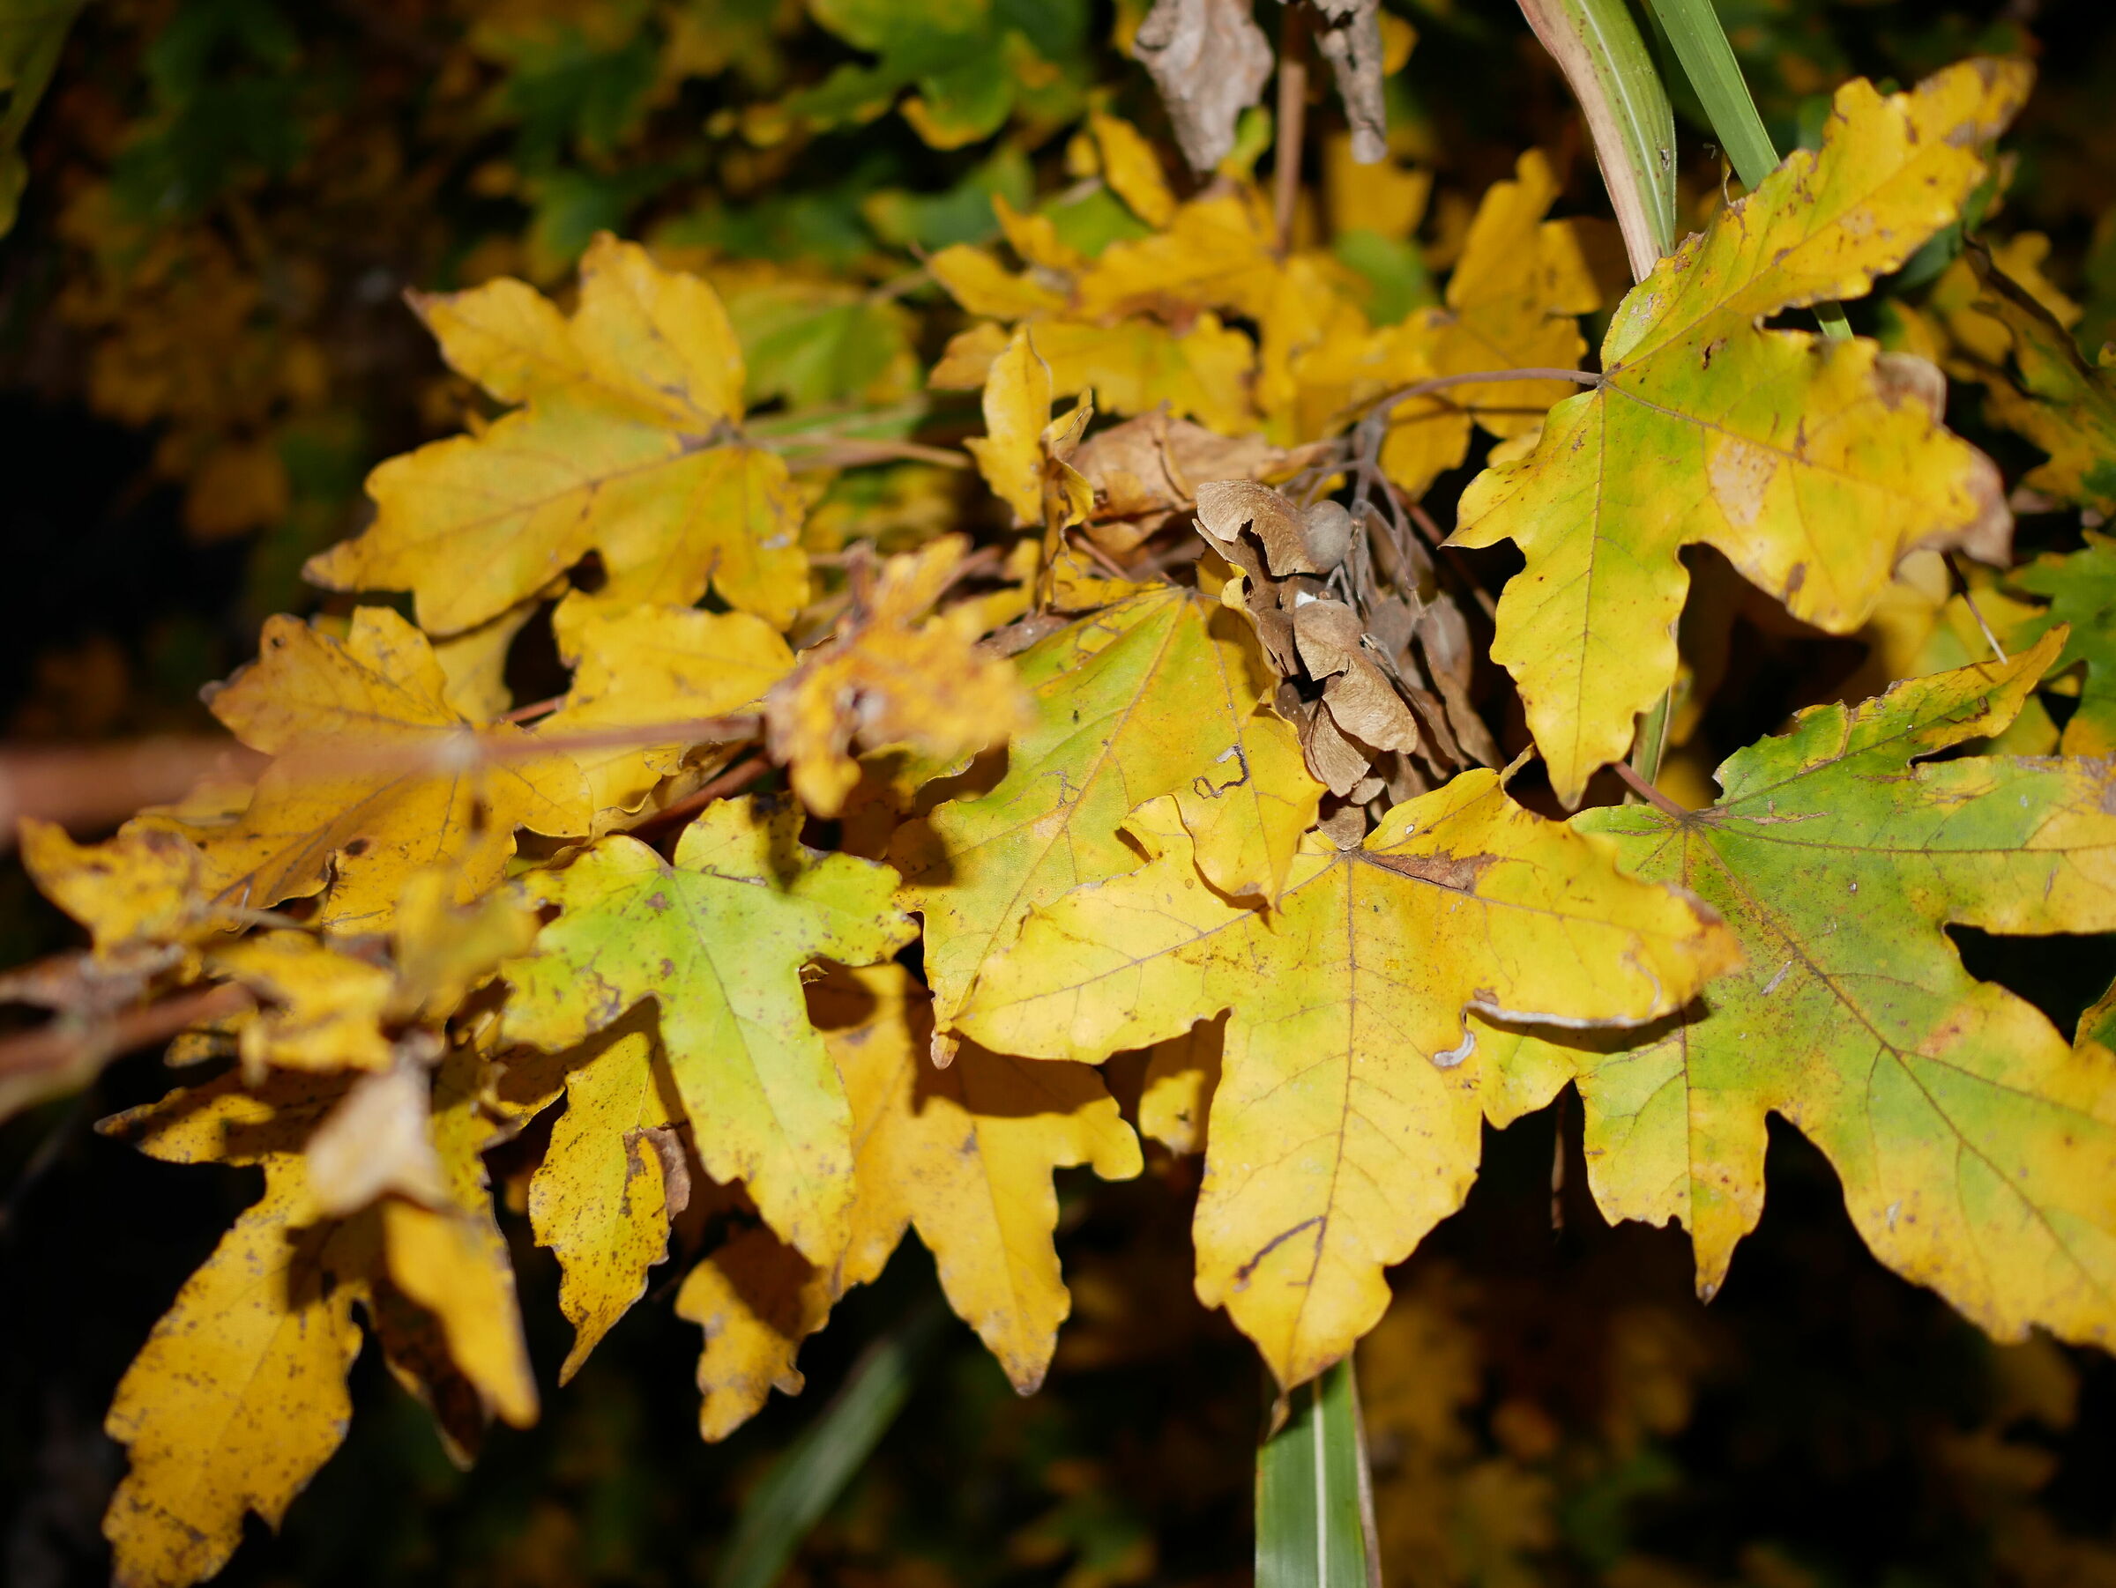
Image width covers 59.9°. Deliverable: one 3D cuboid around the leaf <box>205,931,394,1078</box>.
[{"bbox_3d":[-0.089,0.025,0.215,0.020,0.012,0.014,0,72,0],"label":"leaf"}]

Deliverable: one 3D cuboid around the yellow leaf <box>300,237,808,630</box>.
[{"bbox_3d":[-0.090,-0.065,0.330,0.086,0.022,0.074,0,63,0],"label":"yellow leaf"}]

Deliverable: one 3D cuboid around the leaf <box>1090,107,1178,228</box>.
[{"bbox_3d":[0.016,-0.136,0.400,0.015,0.026,0.010,-20,-7,-18],"label":"leaf"}]

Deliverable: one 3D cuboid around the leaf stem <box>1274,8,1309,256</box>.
[{"bbox_3d":[0.049,-0.140,0.385,0.006,0.054,0.006,3,21,0],"label":"leaf stem"}]

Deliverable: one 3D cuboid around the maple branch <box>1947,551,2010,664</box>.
[{"bbox_3d":[0.147,-0.030,0.295,0.002,0.002,0.023,-16,63,0],"label":"maple branch"}]

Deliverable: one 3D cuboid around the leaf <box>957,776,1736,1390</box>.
[{"bbox_3d":[0.042,0.039,0.265,0.106,0.024,0.086,0,69,0],"label":"leaf"}]

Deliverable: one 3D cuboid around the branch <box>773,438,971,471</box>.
[{"bbox_3d":[-0.035,-0.064,0.343,0.042,0.004,0.004,11,30,20],"label":"branch"}]

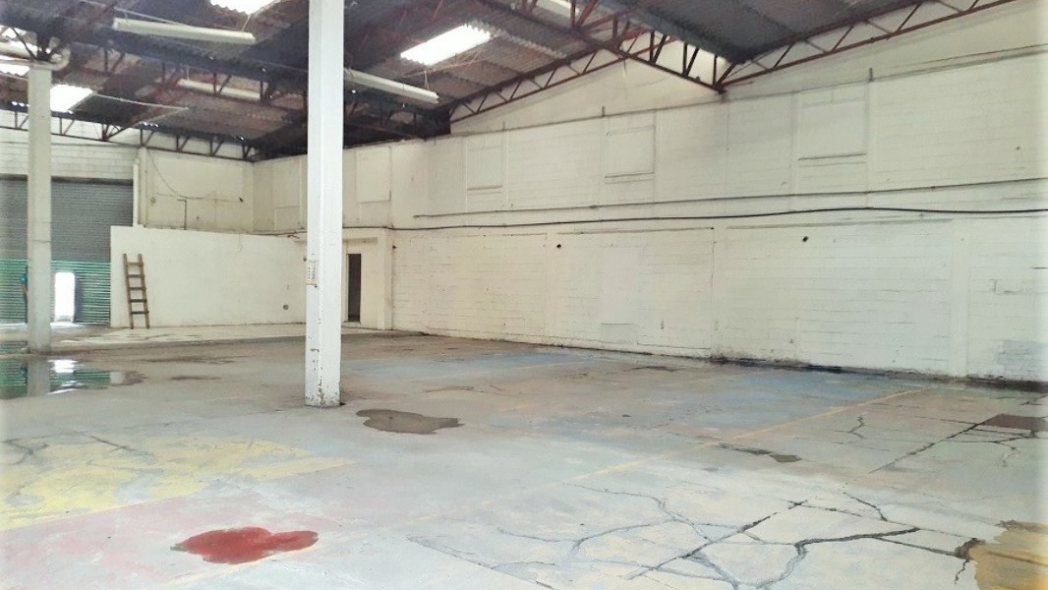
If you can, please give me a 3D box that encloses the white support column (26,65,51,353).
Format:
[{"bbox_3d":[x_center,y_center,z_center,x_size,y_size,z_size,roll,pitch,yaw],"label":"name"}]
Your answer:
[{"bbox_3d":[-9.699,-1.673,16.362,0.300,5.600,0.300,2,2,41],"label":"white support column"}]

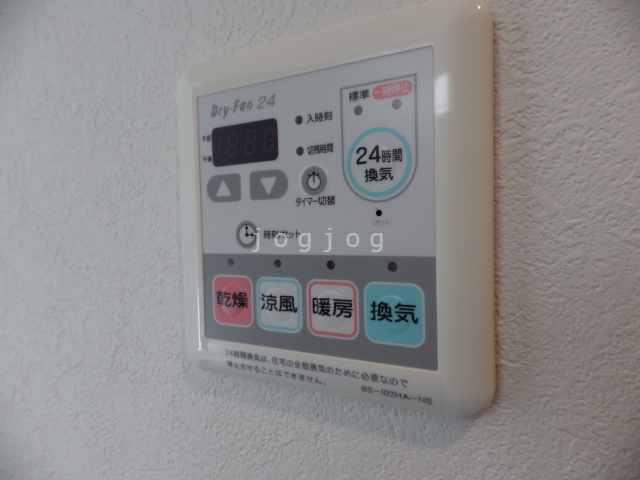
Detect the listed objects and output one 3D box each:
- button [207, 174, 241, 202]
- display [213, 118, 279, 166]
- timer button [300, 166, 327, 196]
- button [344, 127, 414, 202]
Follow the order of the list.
[{"bbox_3d":[-0.035,-0.019,0.147,0.016,0.010,0.004,0,3,27],"label":"button"},{"bbox_3d":[-0.026,-0.033,0.142,0.028,0.014,0.004,0,3,27],"label":"display"},{"bbox_3d":[-0.002,-0.019,0.130,0.009,0.009,0.004,0,3,27],"label":"timer button"},{"bbox_3d":[0.017,-0.023,0.120,0.021,0.021,0.004,0,3,27],"label":"button"}]

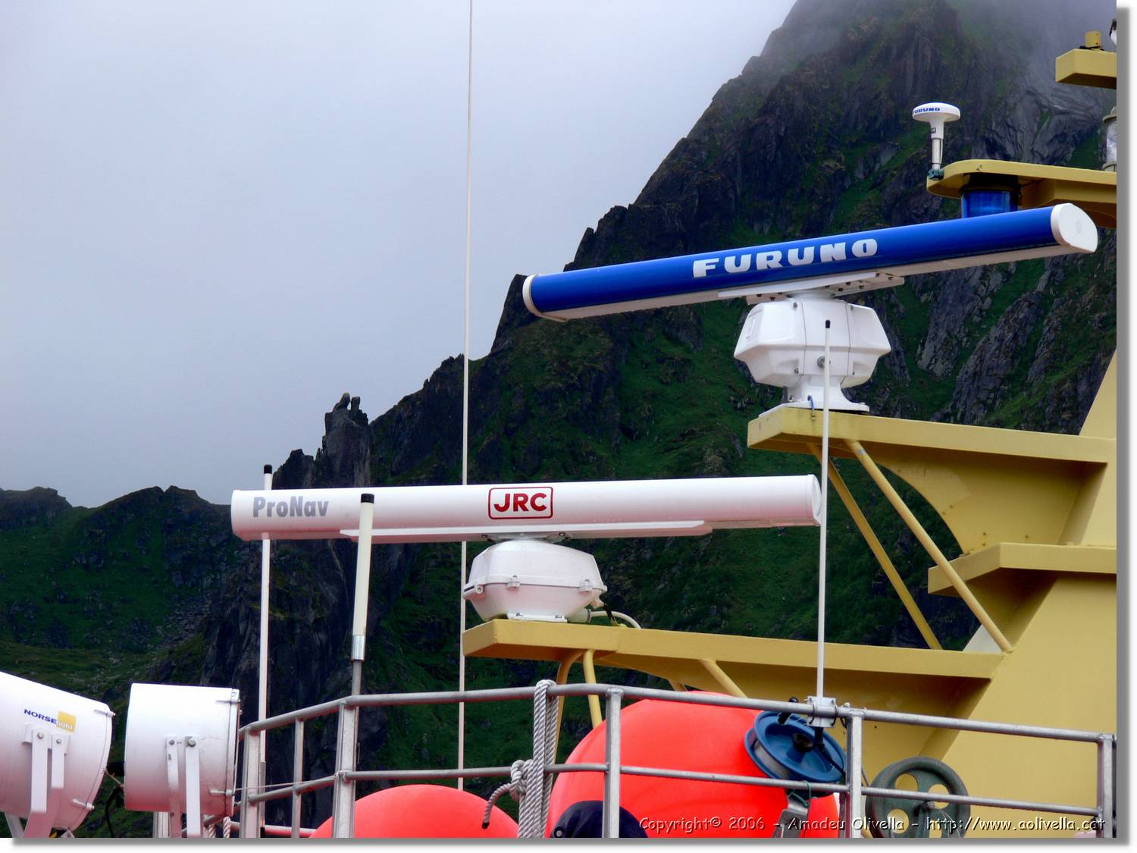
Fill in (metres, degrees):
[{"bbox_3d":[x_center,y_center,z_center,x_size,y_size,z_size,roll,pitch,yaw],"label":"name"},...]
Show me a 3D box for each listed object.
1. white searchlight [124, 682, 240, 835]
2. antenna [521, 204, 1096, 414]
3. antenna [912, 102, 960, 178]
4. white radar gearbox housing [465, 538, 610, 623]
[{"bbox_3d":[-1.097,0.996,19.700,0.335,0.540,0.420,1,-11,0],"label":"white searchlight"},{"bbox_3d":[0.747,-0.304,21.300,2.020,0.540,0.420,-7,-13,36],"label":"antenna"},{"bbox_3d":[1.140,-0.884,21.450,0.148,0.230,0.148,1,-11,0],"label":"antenna"},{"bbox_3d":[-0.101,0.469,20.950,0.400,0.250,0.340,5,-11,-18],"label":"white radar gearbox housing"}]

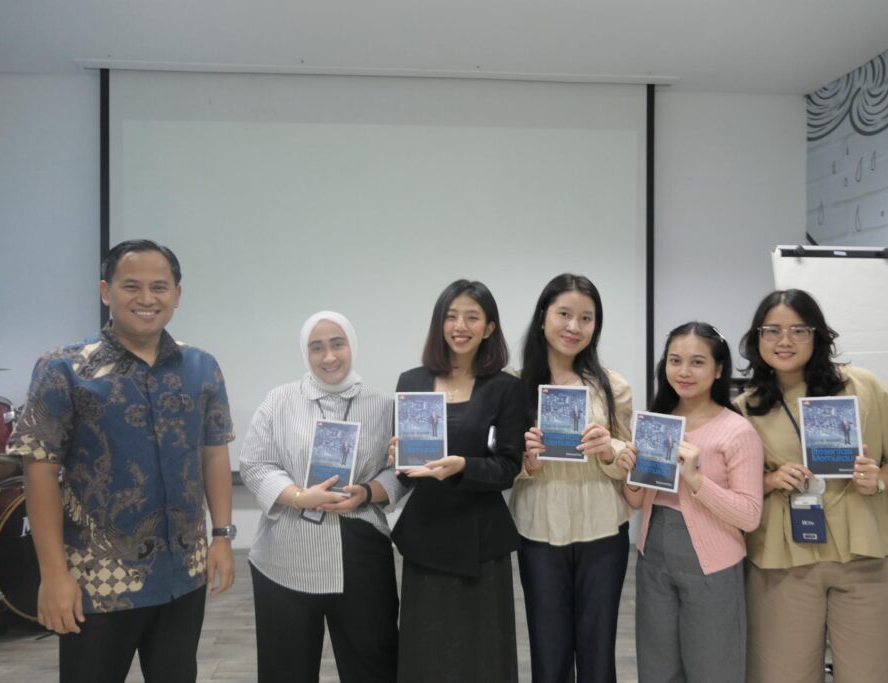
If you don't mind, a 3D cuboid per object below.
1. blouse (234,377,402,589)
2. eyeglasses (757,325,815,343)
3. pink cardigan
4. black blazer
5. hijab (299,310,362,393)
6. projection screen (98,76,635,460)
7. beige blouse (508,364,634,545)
[{"bbox_3d":[-0.366,0.415,2.040,0.480,0.610,0.320,0,0,-8],"label":"blouse"},{"bbox_3d":[0.948,-0.022,1.890,0.142,0.048,0.140,0,0,24],"label":"eyeglasses"},{"bbox_3d":[0.763,0.443,2.070,0.410,0.480,0.290,0,0,25],"label":"pink cardigan"},{"bbox_3d":[0.041,0.383,2.060,0.400,0.610,0.280,0,0,5],"label":"black blazer"},{"bbox_3d":[-0.333,0.029,2.000,0.190,0.250,0.230,0,0,-9],"label":"hijab"},{"bbox_3d":[-0.417,-0.461,4.630,3.660,2.640,0.050,0,0,-3],"label":"projection screen"},{"bbox_3d":[0.381,0.346,2.090,0.380,0.520,0.270,0,0,7],"label":"beige blouse"}]

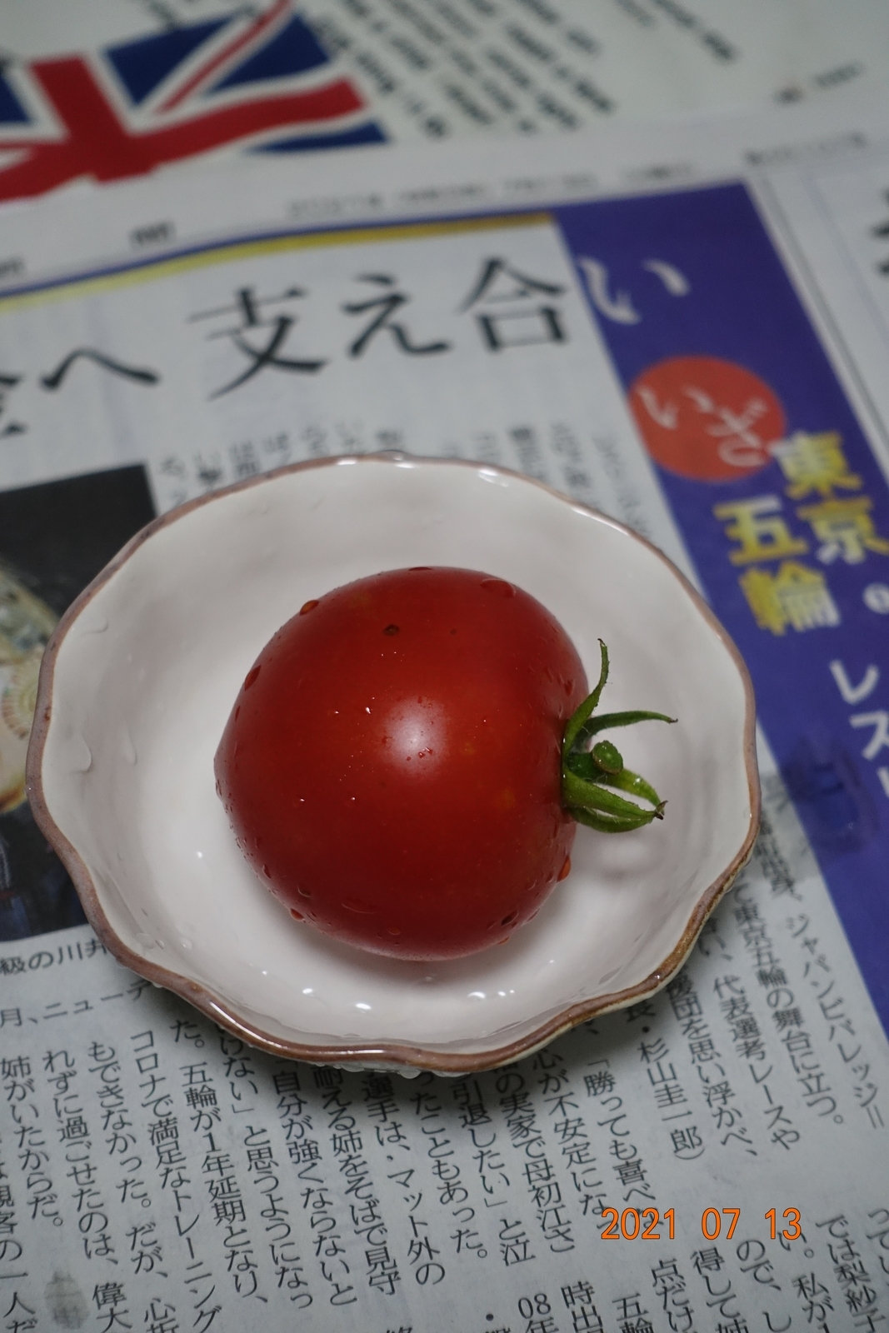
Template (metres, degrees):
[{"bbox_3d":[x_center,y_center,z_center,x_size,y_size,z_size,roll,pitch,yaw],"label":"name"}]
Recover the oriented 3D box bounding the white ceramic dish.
[{"bbox_3d":[-0.006,0.014,0.316,0.086,0.026,0.086,1,56,-2],"label":"white ceramic dish"}]

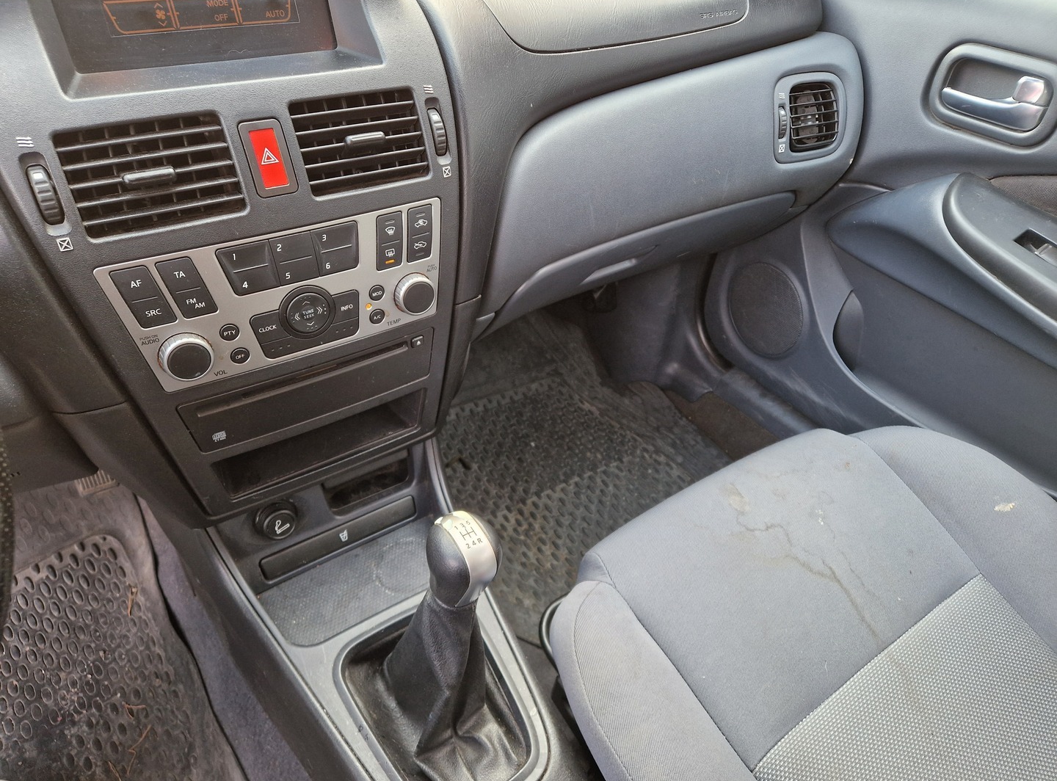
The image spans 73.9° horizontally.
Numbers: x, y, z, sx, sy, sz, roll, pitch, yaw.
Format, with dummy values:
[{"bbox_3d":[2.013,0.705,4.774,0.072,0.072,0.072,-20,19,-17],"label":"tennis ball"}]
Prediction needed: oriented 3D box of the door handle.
[{"bbox_3d":[0.472,-0.297,0.709,0.027,0.047,0.107,-20,42,-27],"label":"door handle"}]

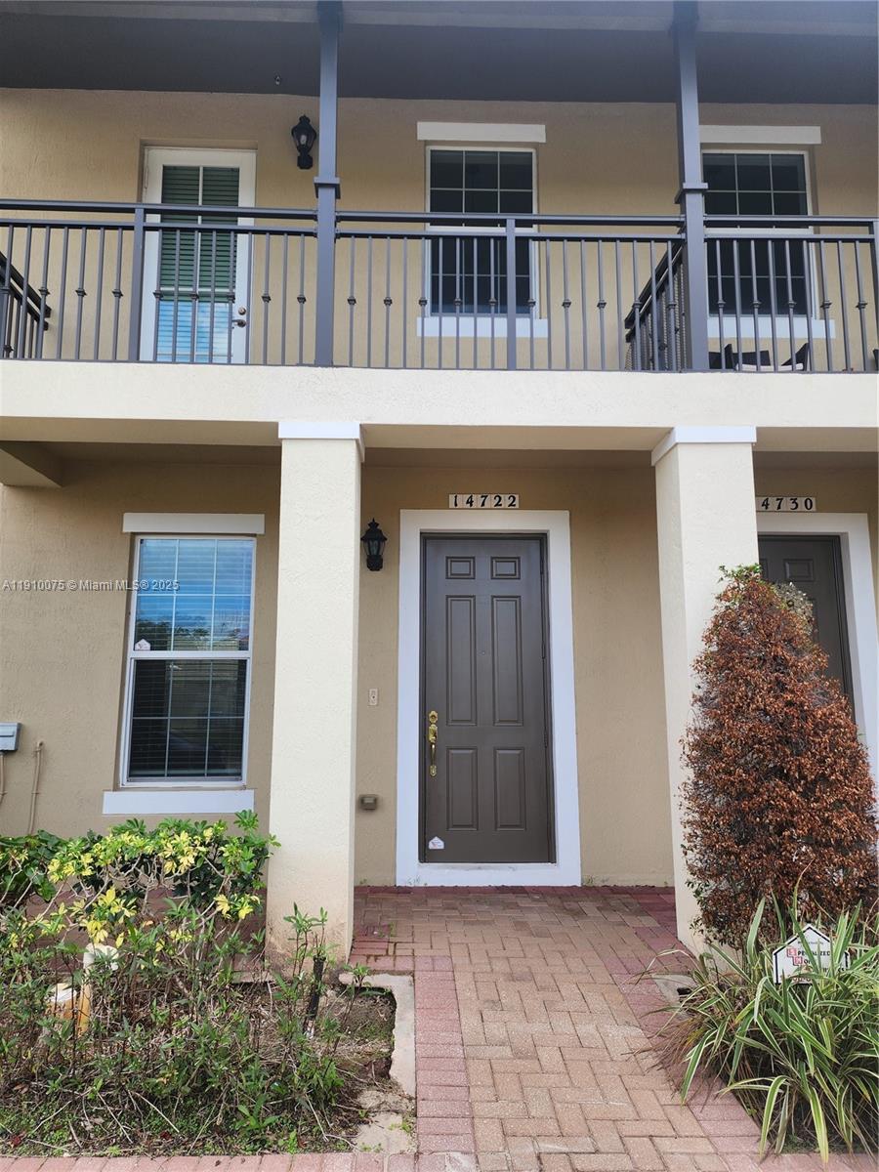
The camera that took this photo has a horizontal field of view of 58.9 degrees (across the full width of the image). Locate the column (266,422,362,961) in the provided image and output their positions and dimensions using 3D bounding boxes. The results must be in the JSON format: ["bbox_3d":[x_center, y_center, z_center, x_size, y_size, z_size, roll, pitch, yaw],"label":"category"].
[{"bbox_3d":[-0.697,0.551,4.482,0.466,2.949,0.455,0,-9,-1],"label":"column"}]

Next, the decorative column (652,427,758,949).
[{"bbox_3d":[1.604,0.562,4.540,0.474,2.949,0.455,0,-9,-1],"label":"decorative column"}]

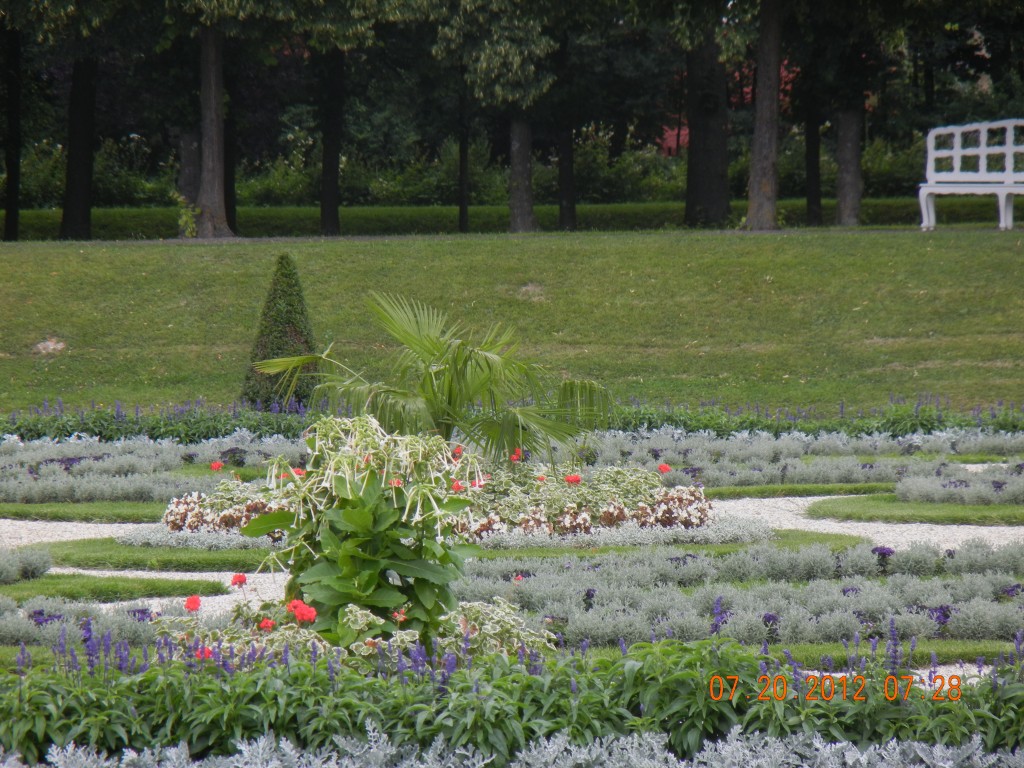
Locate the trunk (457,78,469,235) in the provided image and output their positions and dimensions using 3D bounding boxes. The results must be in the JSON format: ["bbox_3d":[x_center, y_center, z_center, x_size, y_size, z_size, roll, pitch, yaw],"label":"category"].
[{"bbox_3d":[-0.524,-2.410,94.000,0.117,1.610,0.117,0,1,0],"label":"trunk"}]

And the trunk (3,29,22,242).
[{"bbox_3d":[-5.066,-2.520,90.000,0.183,2.170,0.183,0,1,0],"label":"trunk"}]

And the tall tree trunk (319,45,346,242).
[{"bbox_3d":[-1.841,-2.458,90.500,0.235,1.927,0.235,0,1,0],"label":"tall tree trunk"}]

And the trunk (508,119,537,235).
[{"bbox_3d":[0.108,-2.169,91.000,0.267,1.230,0.267,0,1,0],"label":"trunk"}]

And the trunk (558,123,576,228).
[{"bbox_3d":[0.577,-2.193,94.000,0.191,1.155,0.191,0,1,0],"label":"trunk"}]

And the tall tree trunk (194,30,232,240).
[{"bbox_3d":[-2.960,-2.504,88.000,0.327,2.122,0.327,0,1,0],"label":"tall tree trunk"}]

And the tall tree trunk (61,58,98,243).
[{"bbox_3d":[-4.386,-2.388,90.000,0.345,1.866,0.345,0,1,0],"label":"tall tree trunk"}]

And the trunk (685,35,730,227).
[{"bbox_3d":[2.093,-2.714,95.000,0.482,2.055,0.482,0,1,0],"label":"trunk"}]

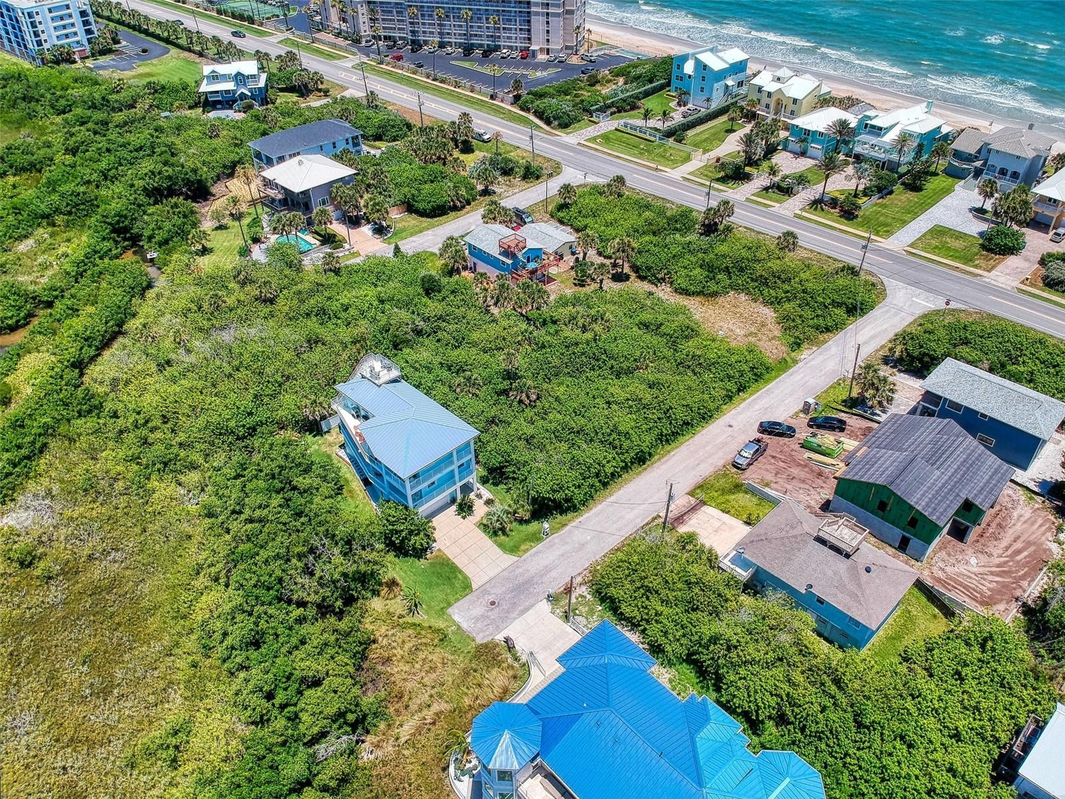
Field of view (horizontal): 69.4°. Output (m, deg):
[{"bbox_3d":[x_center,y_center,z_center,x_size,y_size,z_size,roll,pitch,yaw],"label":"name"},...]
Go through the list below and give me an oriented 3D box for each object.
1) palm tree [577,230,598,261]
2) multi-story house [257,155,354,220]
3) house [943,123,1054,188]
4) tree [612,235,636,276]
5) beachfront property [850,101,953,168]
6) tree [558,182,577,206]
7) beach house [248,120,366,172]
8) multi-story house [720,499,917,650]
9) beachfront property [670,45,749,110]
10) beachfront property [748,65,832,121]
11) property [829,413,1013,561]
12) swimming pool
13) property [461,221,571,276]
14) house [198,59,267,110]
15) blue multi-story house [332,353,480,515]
[{"bbox_3d":[9.531,-27.451,137.410,3.940,5.516,3.940,0,38,0],"label":"palm tree"},{"bbox_3d":[-44.377,-42.564,154.295,14.900,10.500,14.700,-31,46,-33],"label":"multi-story house"},{"bbox_3d":[95.680,-50.940,157.489,17.000,11.100,17.600,-27,44,-30],"label":"house"},{"bbox_3d":[15.656,-24.487,131.119,4.100,6.700,4.100,-1,37,1],"label":"tree"},{"bbox_3d":[80.392,-57.537,166.796,22.795,9.894,11.446,-31,47,-33],"label":"beachfront property"},{"bbox_3d":[7.166,-41.245,154.786,3.822,5.096,3.822,0,38,0],"label":"tree"},{"bbox_3d":[-50.132,-56.508,171.789,21.854,8.722,12.348,-31,47,-33],"label":"beach house"},{"bbox_3d":[30.154,17.562,80.529,10.900,7.300,15.500,-31,47,-33],"label":"multi-story house"},{"bbox_3d":[46.881,-87.238,205.538,19.000,12.000,17.000,-28,45,-30],"label":"beachfront property"},{"bbox_3d":[62.734,-75.833,190.171,15.700,12.300,18.300,-27,44,-30],"label":"beachfront property"},{"bbox_3d":[43.193,9.256,86.047,15.100,7.600,14.300,-31,46,-33],"label":"property"},{"bbox_3d":[-44.164,-29.361,145.648,6.205,1.280,8.471,-31,47,-33],"label":"swimming pool"},{"bbox_3d":[-0.495,-27.117,135.040,18.200,7.700,15.100,-30,46,-32],"label":"property"},{"bbox_3d":[-79.029,-84.061,203.944,16.405,9.843,12.352,-8,39,-9],"label":"house"},{"bbox_3d":[-16.264,4.212,90.254,10.800,12.600,19.500,-31,46,-33],"label":"blue multi-story house"}]

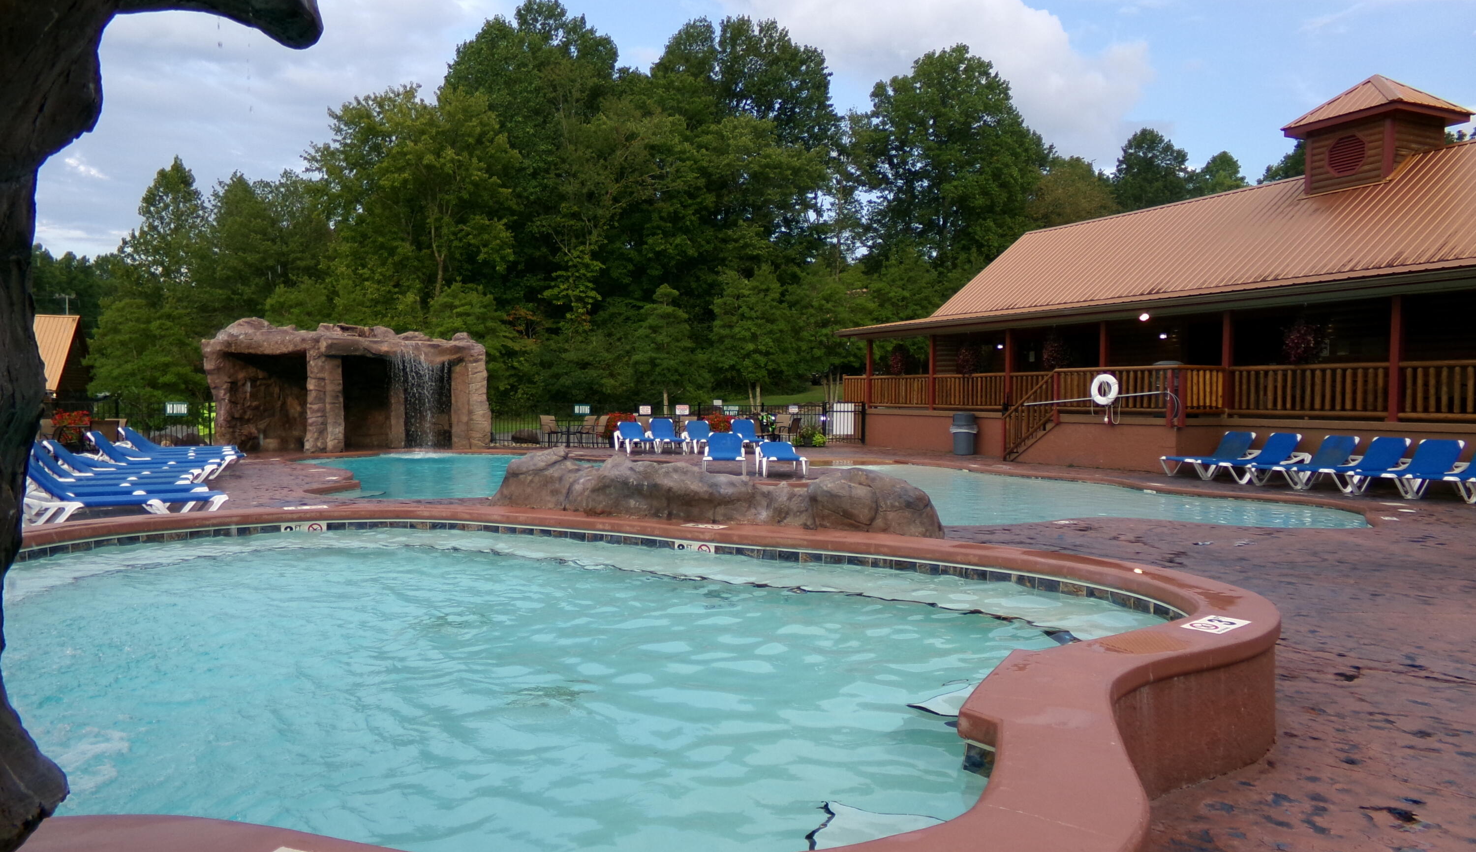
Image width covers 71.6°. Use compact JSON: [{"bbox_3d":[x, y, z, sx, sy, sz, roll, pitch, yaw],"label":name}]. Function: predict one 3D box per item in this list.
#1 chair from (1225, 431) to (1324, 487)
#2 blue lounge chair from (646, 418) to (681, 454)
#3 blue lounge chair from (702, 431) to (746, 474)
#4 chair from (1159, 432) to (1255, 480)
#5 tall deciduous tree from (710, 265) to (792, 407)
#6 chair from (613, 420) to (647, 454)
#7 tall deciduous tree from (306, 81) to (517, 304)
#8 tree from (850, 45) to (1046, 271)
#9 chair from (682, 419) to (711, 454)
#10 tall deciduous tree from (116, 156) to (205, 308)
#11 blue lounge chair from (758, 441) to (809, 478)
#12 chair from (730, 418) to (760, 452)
[{"bbox_3d":[8.785,0.541,17.443,1.880,0.800,0.700,0,2,-25],"label":"chair"},{"bbox_3d":[-1.778,0.253,25.849,0.700,0.839,1.900,0,2,-17],"label":"blue lounge chair"},{"bbox_3d":[-0.229,0.506,18.473,0.700,0.751,1.900,0,2,0],"label":"blue lounge chair"},{"bbox_3d":[8.444,0.520,18.095,1.900,0.781,0.700,-1,2,-27],"label":"chair"},{"bbox_3d":[0.467,-2.779,36.000,3.100,5.841,3.100,0,2,0],"label":"tall deciduous tree"},{"bbox_3d":[-2.438,0.267,24.707,0.700,0.710,1.880,0,2,-19],"label":"chair"},{"bbox_3d":[-14.908,-8.420,47.000,9.400,14.563,9.400,1,2,0],"label":"tall deciduous tree"},{"bbox_3d":[12.473,-12.169,60.000,11.300,20.349,11.300,1,2,0],"label":"tree"},{"bbox_3d":[-0.853,0.276,25.863,0.700,0.795,1.900,0,2,-16],"label":"chair"},{"bbox_3d":[-30.893,-7.344,55.000,5.600,14.254,5.600,0,2,0],"label":"tall deciduous tree"},{"bbox_3d":[0.739,0.568,17.884,0.700,0.560,1.880,0,2,-6],"label":"blue lounge chair"},{"bbox_3d":[0.264,0.236,25.138,0.700,0.800,1.880,0,2,-11],"label":"chair"}]

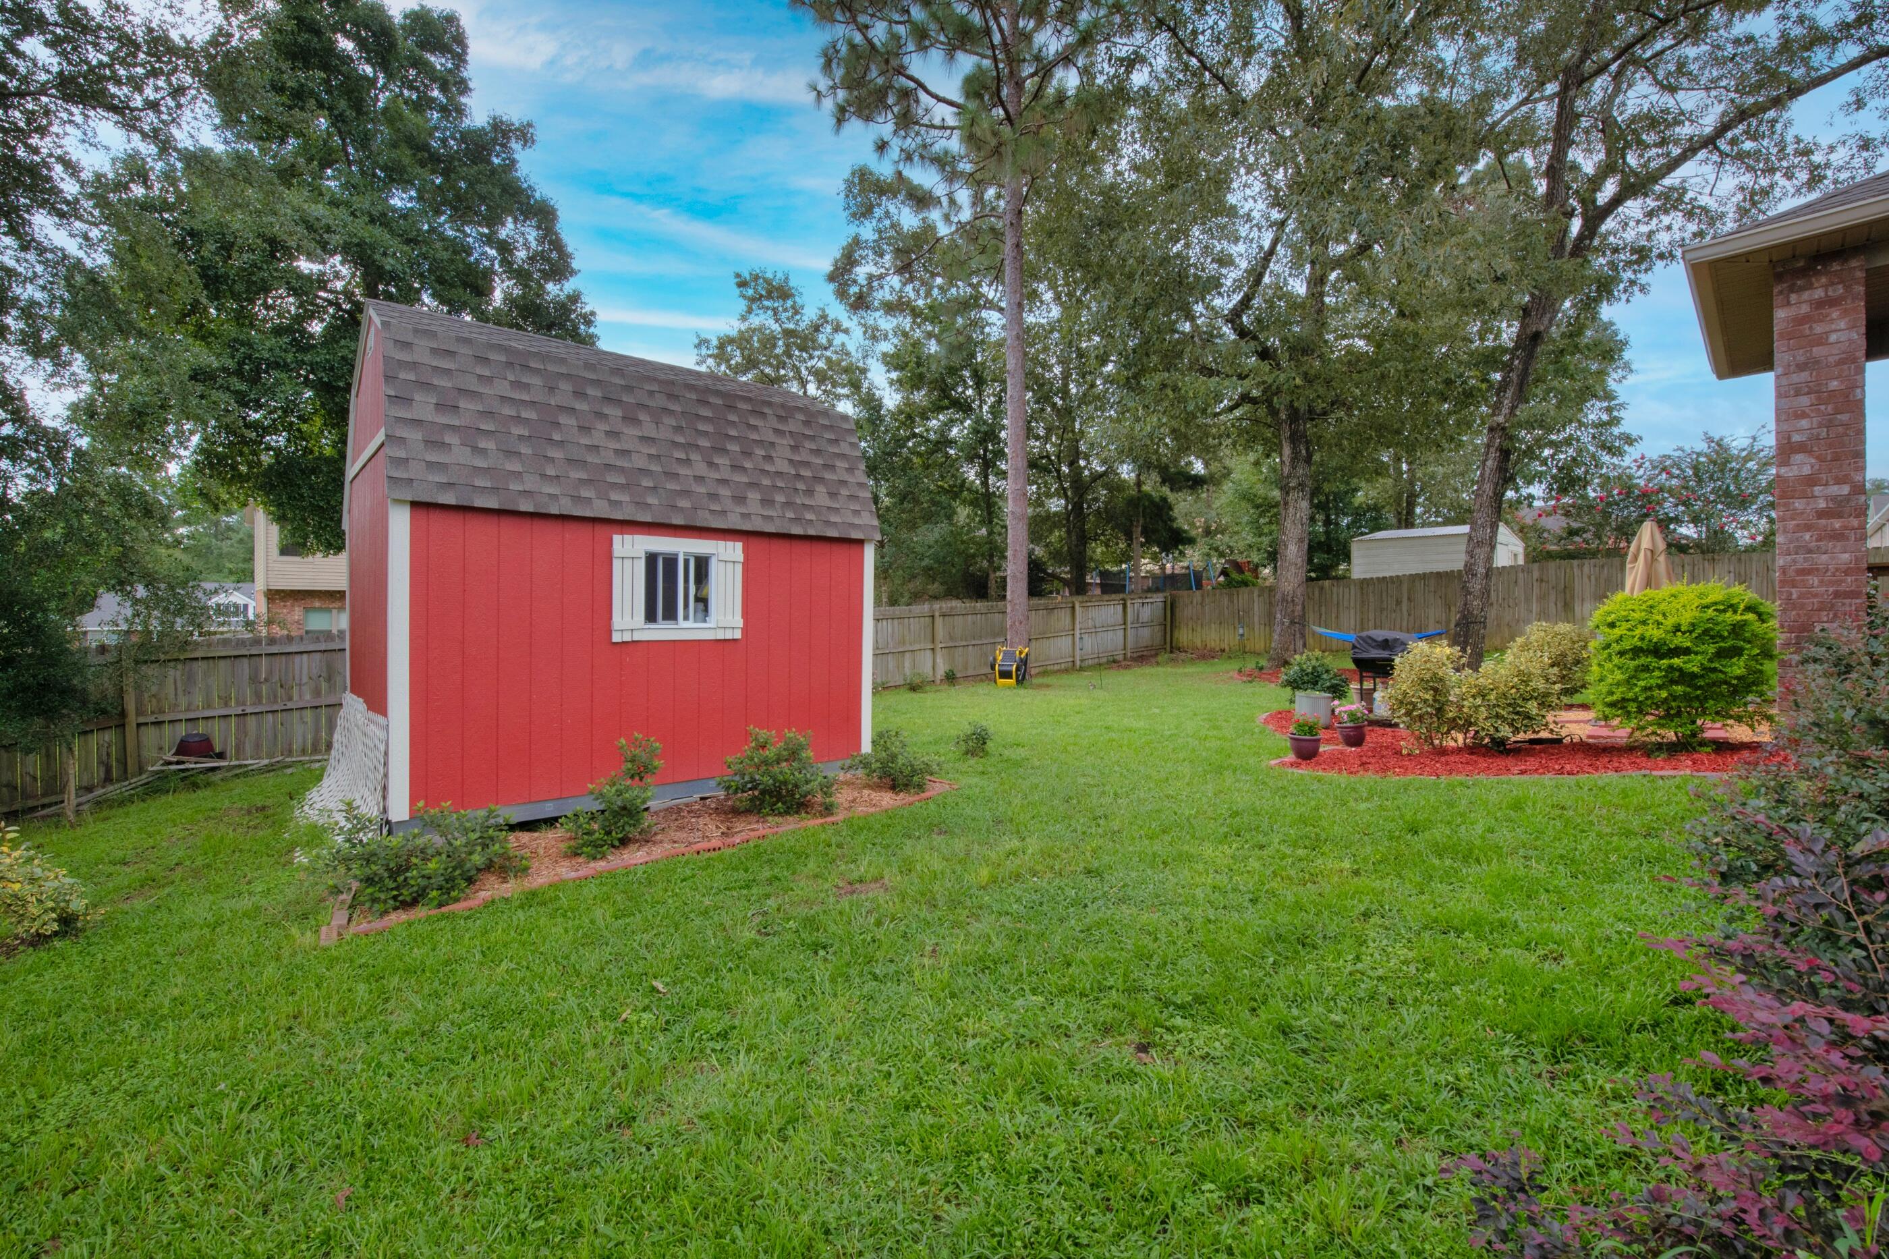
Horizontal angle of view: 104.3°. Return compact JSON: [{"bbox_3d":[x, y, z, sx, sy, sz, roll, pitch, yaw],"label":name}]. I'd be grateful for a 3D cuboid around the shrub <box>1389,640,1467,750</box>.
[{"bbox_3d":[4.130,0.560,6.300,0.620,0.920,0.600,1,1,37],"label":"shrub"}]

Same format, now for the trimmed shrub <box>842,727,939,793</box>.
[{"bbox_3d":[-0.450,1.090,6.220,0.780,0.510,0.720,0,0,-4],"label":"trimmed shrub"}]

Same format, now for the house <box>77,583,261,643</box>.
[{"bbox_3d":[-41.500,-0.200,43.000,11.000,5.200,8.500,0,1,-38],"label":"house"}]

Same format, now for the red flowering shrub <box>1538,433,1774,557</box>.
[{"bbox_3d":[17.500,-2.300,18.100,4.500,4.900,4.000,0,0,44],"label":"red flowering shrub"}]

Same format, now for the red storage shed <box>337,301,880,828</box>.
[{"bbox_3d":[-2.960,-0.580,6.761,3.800,3.740,2.790,0,1,-43],"label":"red storage shed"}]

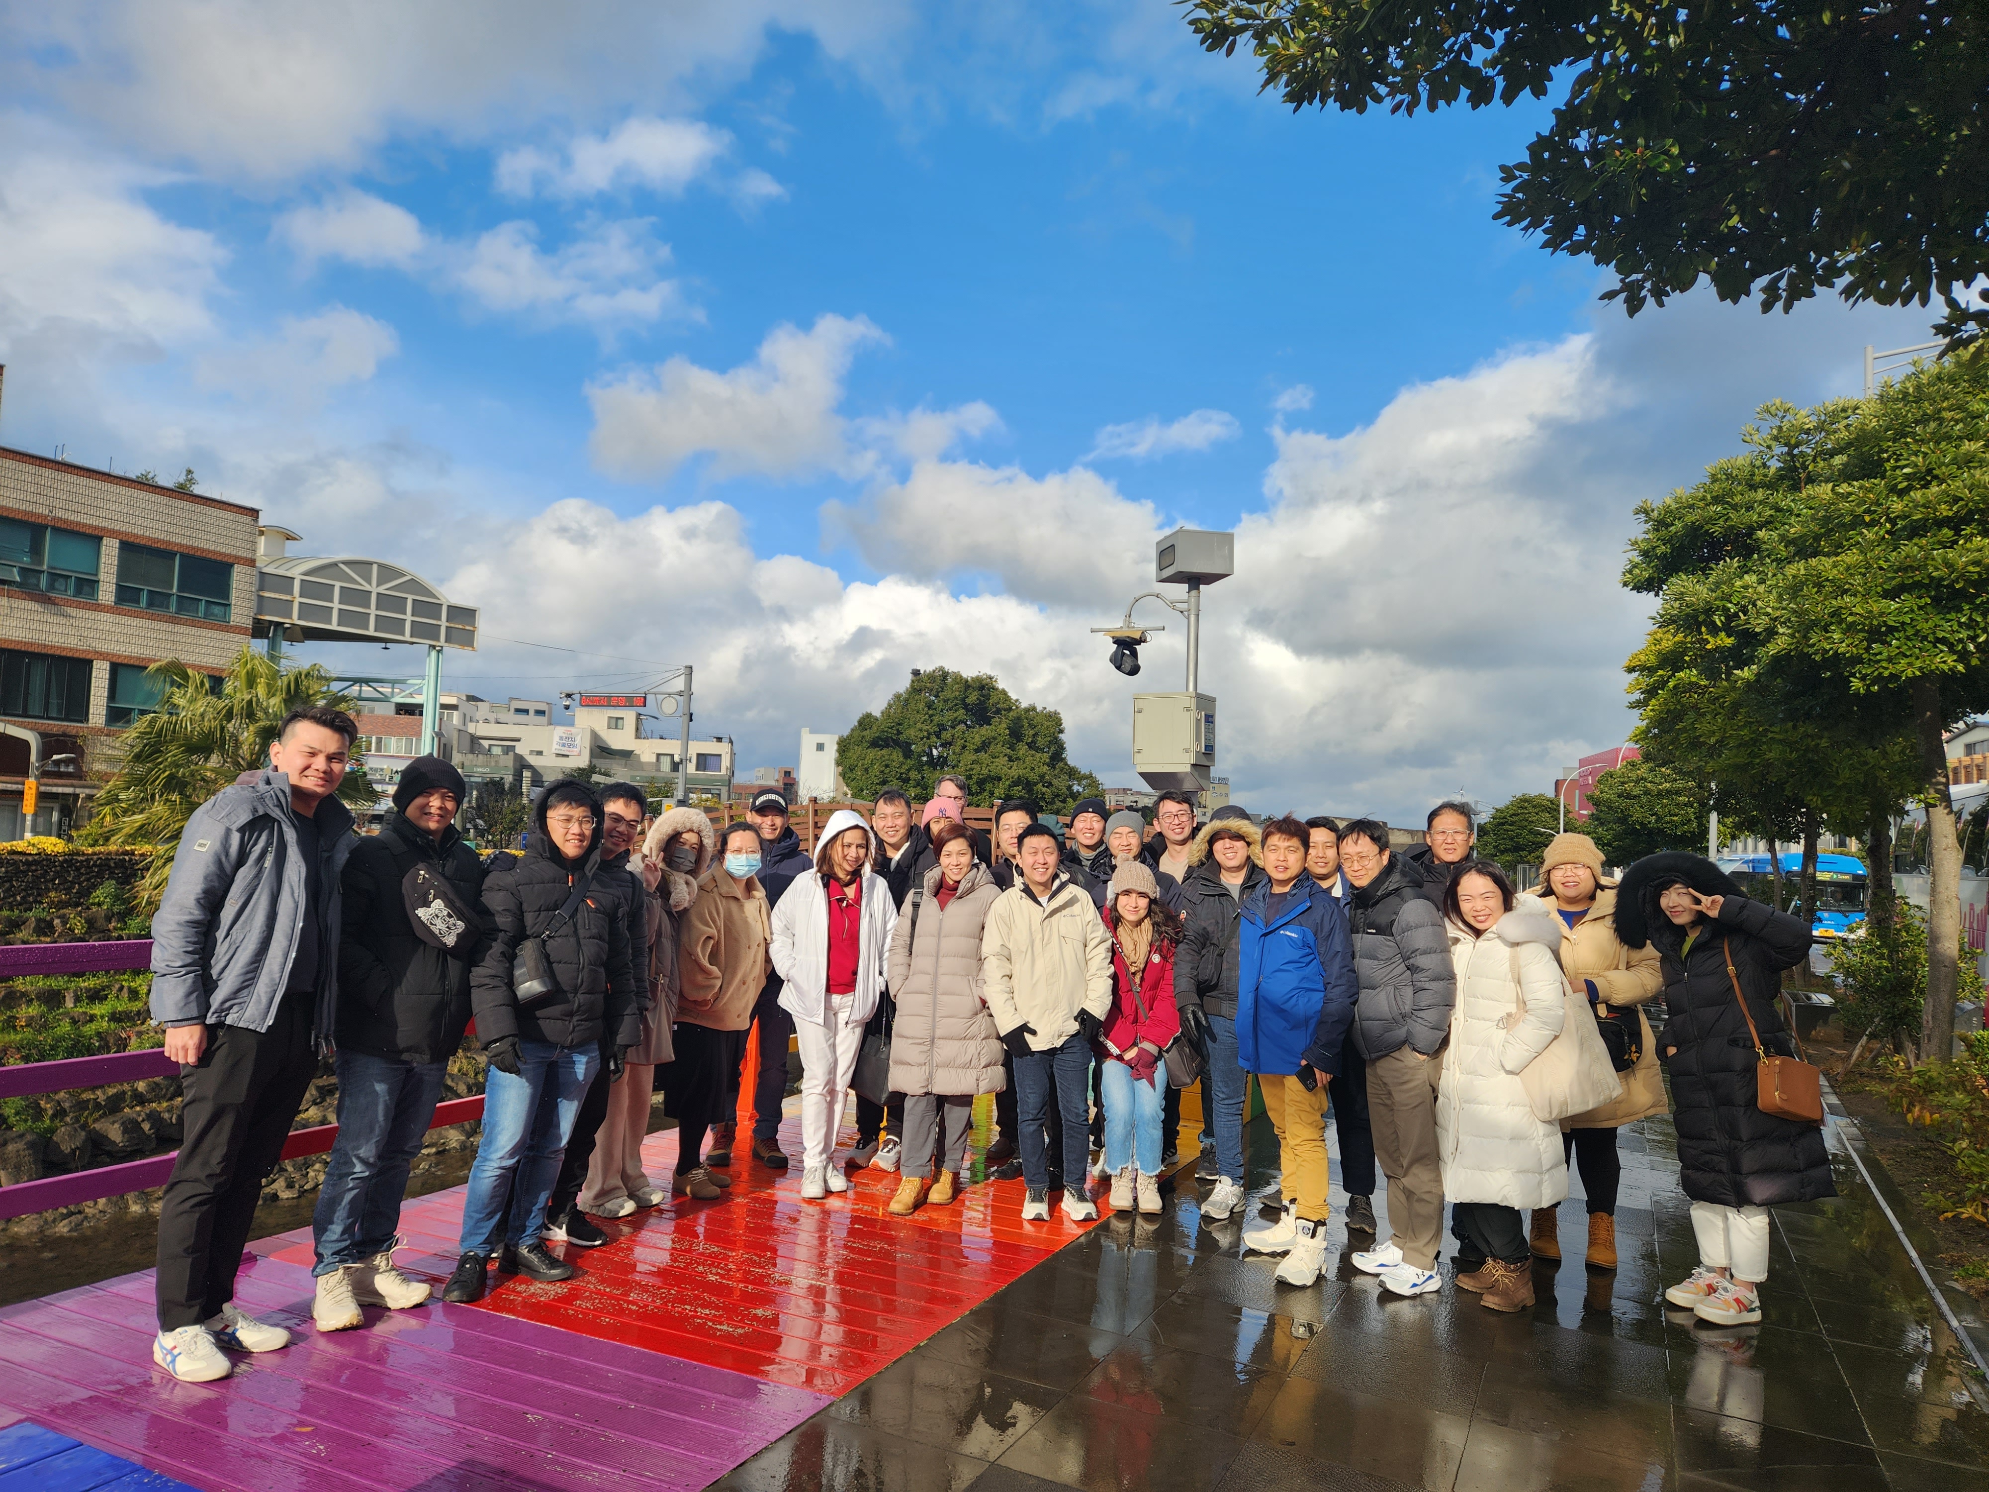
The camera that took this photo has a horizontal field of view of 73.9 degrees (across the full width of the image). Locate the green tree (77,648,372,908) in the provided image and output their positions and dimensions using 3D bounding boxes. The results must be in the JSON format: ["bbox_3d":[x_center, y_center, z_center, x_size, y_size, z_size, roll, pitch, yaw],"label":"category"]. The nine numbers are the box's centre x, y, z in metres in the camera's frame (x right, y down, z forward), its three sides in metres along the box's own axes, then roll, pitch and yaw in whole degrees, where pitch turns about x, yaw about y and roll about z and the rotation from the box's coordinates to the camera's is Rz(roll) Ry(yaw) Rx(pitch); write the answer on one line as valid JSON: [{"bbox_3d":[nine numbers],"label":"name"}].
[{"bbox_3d":[-9.300,0.700,16.000,3.200,3.700,3.200,3,-5,0],"label":"green tree"}]

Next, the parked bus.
[{"bbox_3d":[32.000,6.050,52.500,2.500,3.350,11.000,1,-5,22],"label":"parked bus"}]

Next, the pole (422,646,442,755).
[{"bbox_3d":[-16.300,0.600,38.000,0.430,6.750,0.430,3,-5,0],"label":"pole"}]

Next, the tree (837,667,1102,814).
[{"bbox_3d":[-0.800,1.240,43.000,8.500,7.500,8.200,3,-5,0],"label":"tree"}]

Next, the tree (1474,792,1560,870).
[{"bbox_3d":[27.500,5.400,68.000,5.700,6.100,5.700,3,-5,0],"label":"tree"}]

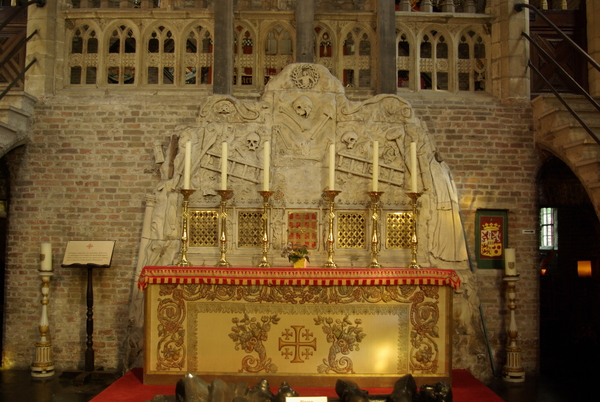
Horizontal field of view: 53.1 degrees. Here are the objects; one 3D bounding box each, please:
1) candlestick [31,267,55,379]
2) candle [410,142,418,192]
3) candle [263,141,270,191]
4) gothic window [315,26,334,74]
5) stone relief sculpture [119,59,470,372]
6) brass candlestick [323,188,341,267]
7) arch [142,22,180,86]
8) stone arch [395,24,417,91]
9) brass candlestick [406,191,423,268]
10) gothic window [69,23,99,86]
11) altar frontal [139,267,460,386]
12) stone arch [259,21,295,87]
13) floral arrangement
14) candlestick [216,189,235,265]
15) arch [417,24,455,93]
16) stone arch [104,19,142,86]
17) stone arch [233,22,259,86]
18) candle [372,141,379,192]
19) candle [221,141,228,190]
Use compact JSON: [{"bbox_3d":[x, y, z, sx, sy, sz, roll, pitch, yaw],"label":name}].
[{"bbox_3d":[-2.629,1.245,6.149,0.243,1.061,0.243,1,-5,0],"label":"candlestick"},{"bbox_3d":[1.102,-0.318,5.805,0.046,0.494,0.046,1,-5,0],"label":"candle"},{"bbox_3d":[-0.320,-0.332,5.805,0.046,0.489,0.046,1,-5,0],"label":"candle"},{"bbox_3d":[0.204,-1.648,6.902,0.419,0.762,0.200,1,-5,0],"label":"gothic window"},{"bbox_3d":[0.015,0.135,6.031,3.513,3.114,0.350,1,-4,2],"label":"stone relief sculpture"},{"bbox_3d":[0.306,0.271,5.750,0.182,0.738,0.182,1,-5,0],"label":"brass candlestick"},{"bbox_3d":[-1.568,-1.663,6.902,0.430,0.779,0.200,1,-5,0],"label":"arch"},{"bbox_3d":[1.112,-1.617,6.900,0.424,0.802,0.200,1,-5,0],"label":"stone arch"},{"bbox_3d":[1.090,0.281,5.717,0.160,0.718,0.160,1,-5,0],"label":"brass candlestick"},{"bbox_3d":[-2.330,-1.577,6.475,0.333,0.666,0.150,1,-4,2],"label":"gothic window"},{"bbox_3d":[-0.004,1.129,5.595,2.783,1.008,0.760,1,-5,0],"label":"altar frontal"},{"bbox_3d":[-0.240,-1.562,6.401,0.406,0.740,0.180,1,-4,2],"label":"stone arch"},{"bbox_3d":[-0.040,0.504,5.663,0.278,0.225,0.220,1,-4,2],"label":"floral arrangement"},{"bbox_3d":[-0.714,0.262,5.718,0.162,0.737,0.162,1,-5,0],"label":"candlestick"},{"bbox_3d":[1.429,-1.505,6.338,0.398,0.733,0.180,1,-4,2],"label":"arch"},{"bbox_3d":[-1.886,-1.568,6.402,0.415,0.731,0.200,1,-5,0],"label":"stone arch"},{"bbox_3d":[-0.645,-1.563,6.403,0.405,0.742,0.200,1,-5,0],"label":"stone arch"},{"bbox_3d":[0.727,-0.330,5.768,0.053,0.499,0.053,1,-5,0],"label":"candle"},{"bbox_3d":[-0.730,-0.332,5.805,0.045,0.473,0.045,1,-5,0],"label":"candle"}]

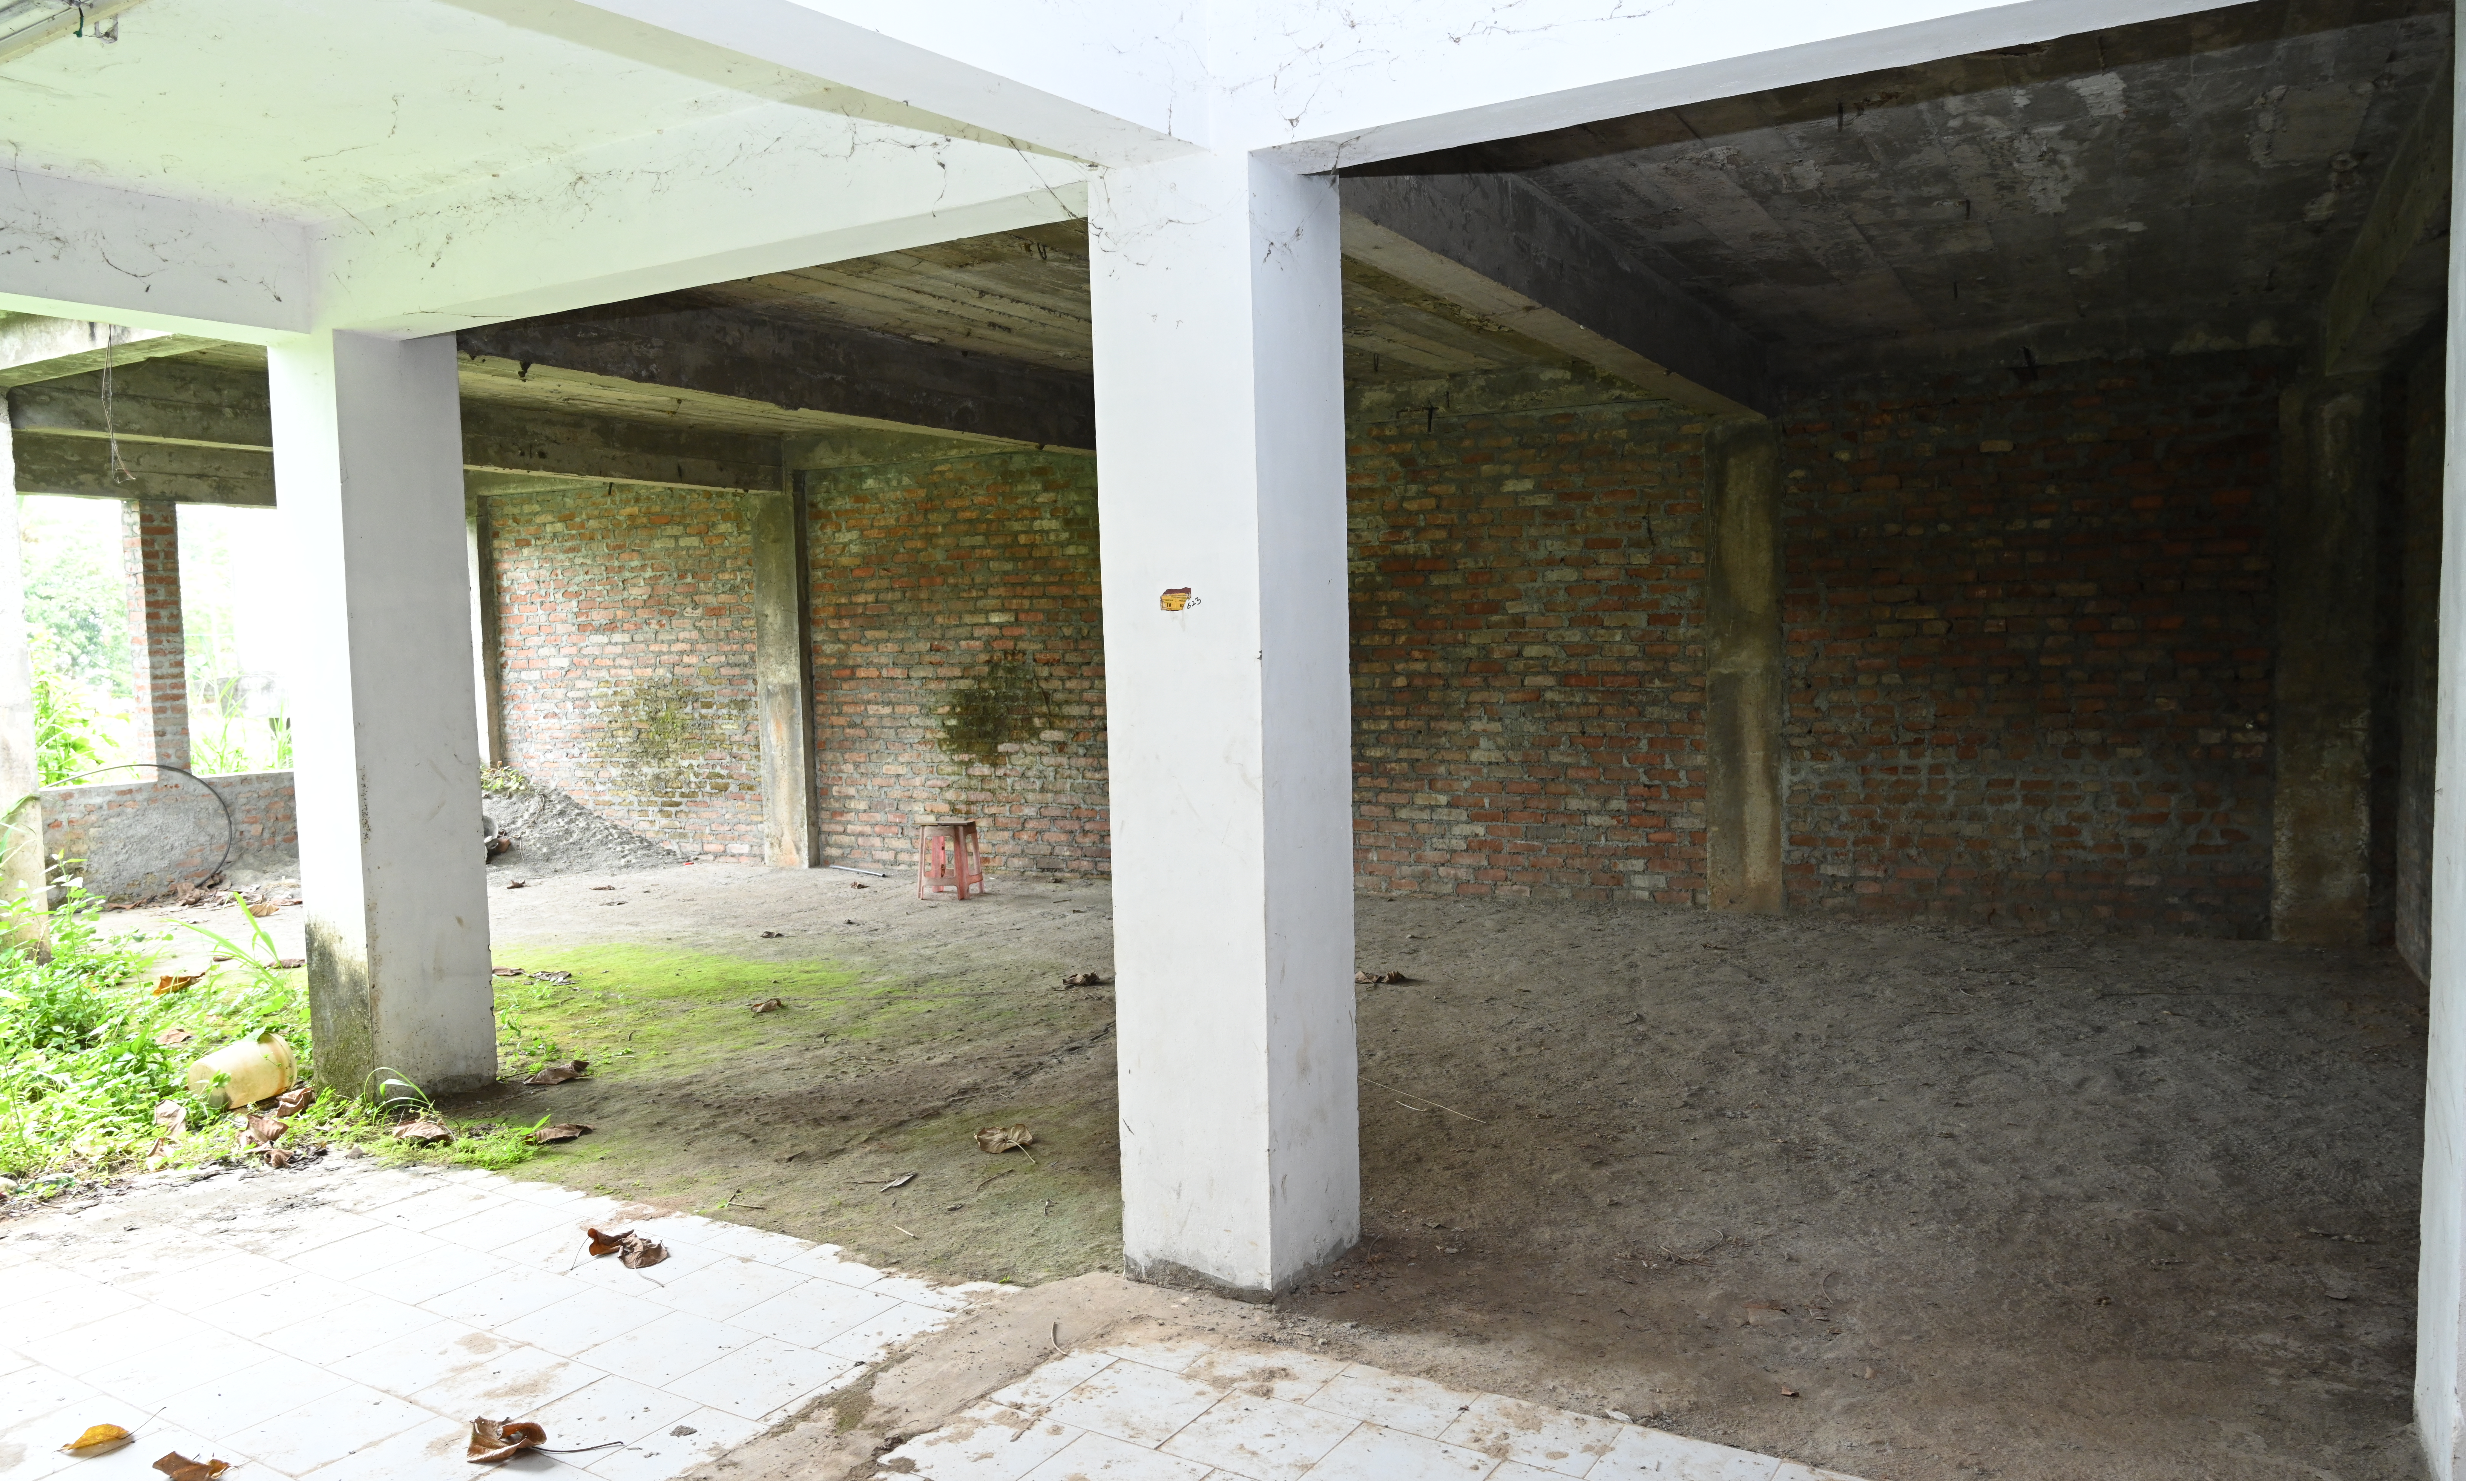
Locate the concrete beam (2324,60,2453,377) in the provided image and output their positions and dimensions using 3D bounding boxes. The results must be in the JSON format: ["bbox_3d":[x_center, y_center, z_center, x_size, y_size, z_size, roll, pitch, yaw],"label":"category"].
[{"bbox_3d":[3.696,-1.629,5.048,0.228,0.326,5.115,1,4,30],"label":"concrete beam"}]

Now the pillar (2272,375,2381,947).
[{"bbox_3d":[5.013,-0.351,7.547,0.380,2.619,0.294,1,4,30],"label":"pillar"}]

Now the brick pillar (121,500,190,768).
[{"bbox_3d":[-7.366,-0.685,11.236,0.232,1.875,0.233,1,4,30],"label":"brick pillar"}]

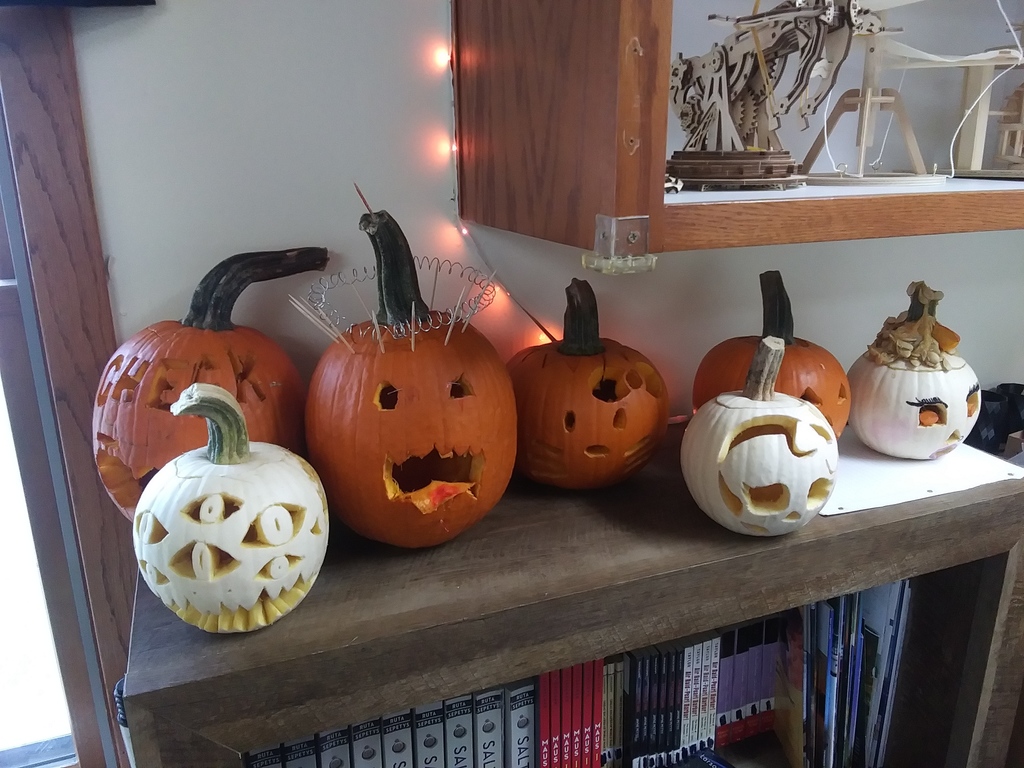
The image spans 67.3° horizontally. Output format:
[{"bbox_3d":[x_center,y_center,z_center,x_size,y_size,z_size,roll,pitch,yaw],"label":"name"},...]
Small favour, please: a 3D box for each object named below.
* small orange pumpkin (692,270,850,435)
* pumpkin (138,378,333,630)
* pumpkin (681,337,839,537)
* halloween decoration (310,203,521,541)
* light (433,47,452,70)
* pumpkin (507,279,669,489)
[{"bbox_3d":[0.344,-0.027,1.014,0.198,0.245,0.198,-8,18,-25],"label":"small orange pumpkin"},{"bbox_3d":[-0.238,0.098,0.652,0.156,0.214,0.156,-9,19,-28],"label":"pumpkin"},{"bbox_3d":[0.261,0.052,0.809,0.158,0.210,0.158,-4,17,-12],"label":"pumpkin"},{"bbox_3d":[-0.102,-0.004,0.778,0.213,0.339,0.213,-5,17,-17],"label":"halloween decoration"},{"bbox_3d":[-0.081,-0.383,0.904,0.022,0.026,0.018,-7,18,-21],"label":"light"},{"bbox_3d":[0.087,-0.003,0.930,0.204,0.249,0.204,-1,16,-3],"label":"pumpkin"}]

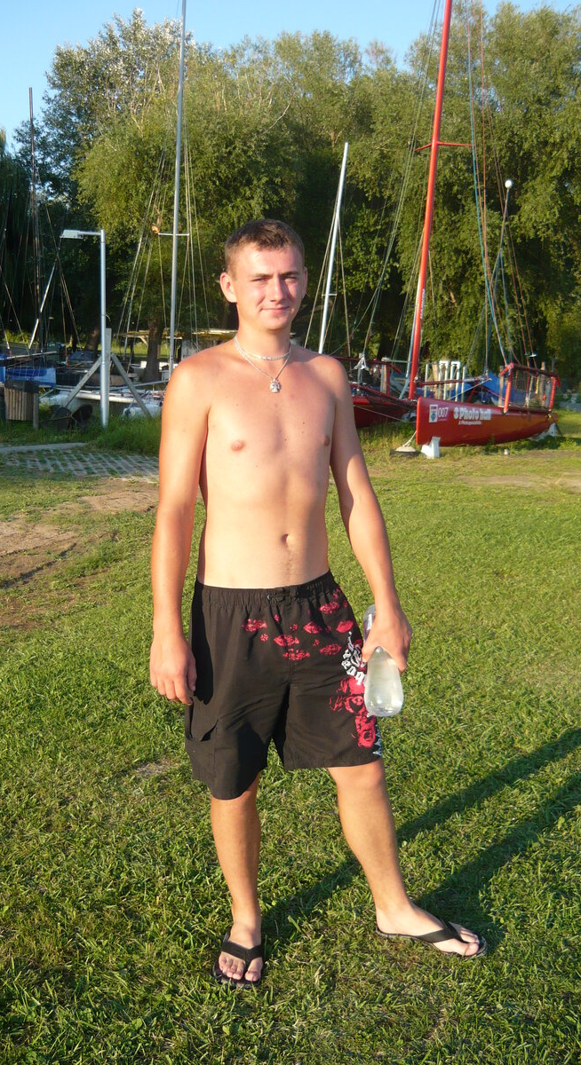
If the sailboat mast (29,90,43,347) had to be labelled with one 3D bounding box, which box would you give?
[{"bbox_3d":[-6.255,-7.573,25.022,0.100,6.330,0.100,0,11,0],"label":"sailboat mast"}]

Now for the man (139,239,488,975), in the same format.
[{"bbox_3d":[0.065,0.176,2.472,0.790,1.800,0.440,-3,12,-21],"label":"man"}]

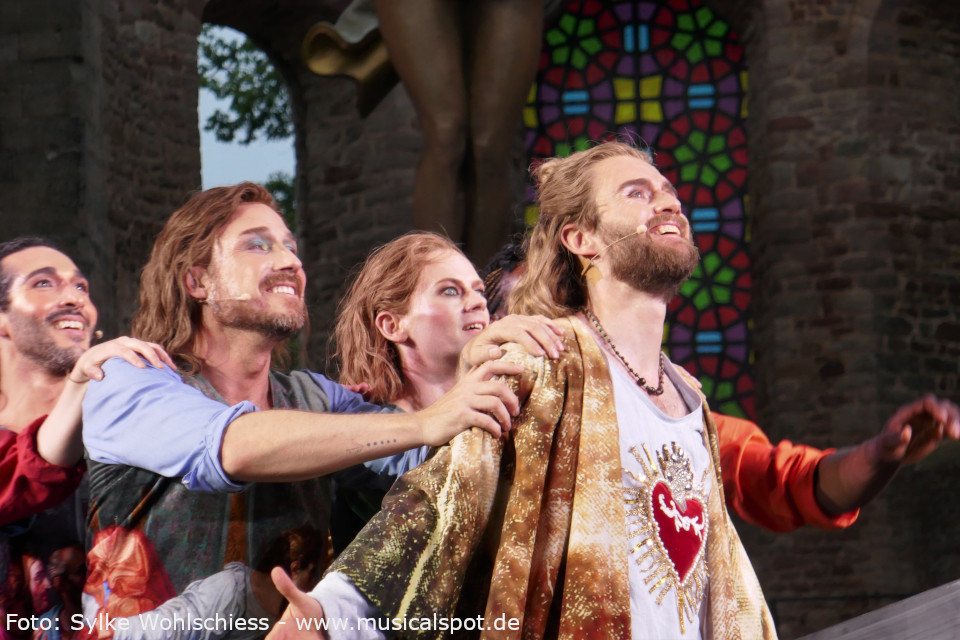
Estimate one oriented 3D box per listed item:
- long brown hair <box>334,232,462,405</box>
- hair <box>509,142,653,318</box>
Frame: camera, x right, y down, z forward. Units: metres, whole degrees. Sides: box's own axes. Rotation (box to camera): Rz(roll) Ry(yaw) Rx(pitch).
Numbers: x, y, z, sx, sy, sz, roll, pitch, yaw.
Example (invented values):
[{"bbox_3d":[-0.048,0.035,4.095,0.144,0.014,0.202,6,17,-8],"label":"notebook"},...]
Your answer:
[{"bbox_3d":[-0.144,-0.001,9.100,0.230,0.310,0.200,-10,-9,33],"label":"long brown hair"},{"bbox_3d":[0.172,-0.150,8.400,0.240,0.290,0.200,-17,-13,32],"label":"hair"}]

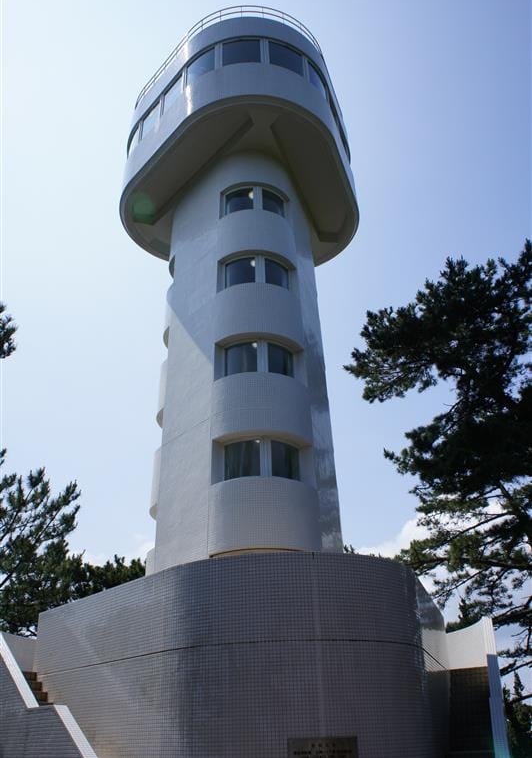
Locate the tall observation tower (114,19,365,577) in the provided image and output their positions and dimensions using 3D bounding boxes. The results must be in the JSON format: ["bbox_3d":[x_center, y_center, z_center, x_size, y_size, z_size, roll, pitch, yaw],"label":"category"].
[{"bbox_3d":[-0.467,-1.726,16.067,7.410,16.130,7.110,4,-29,-10],"label":"tall observation tower"}]

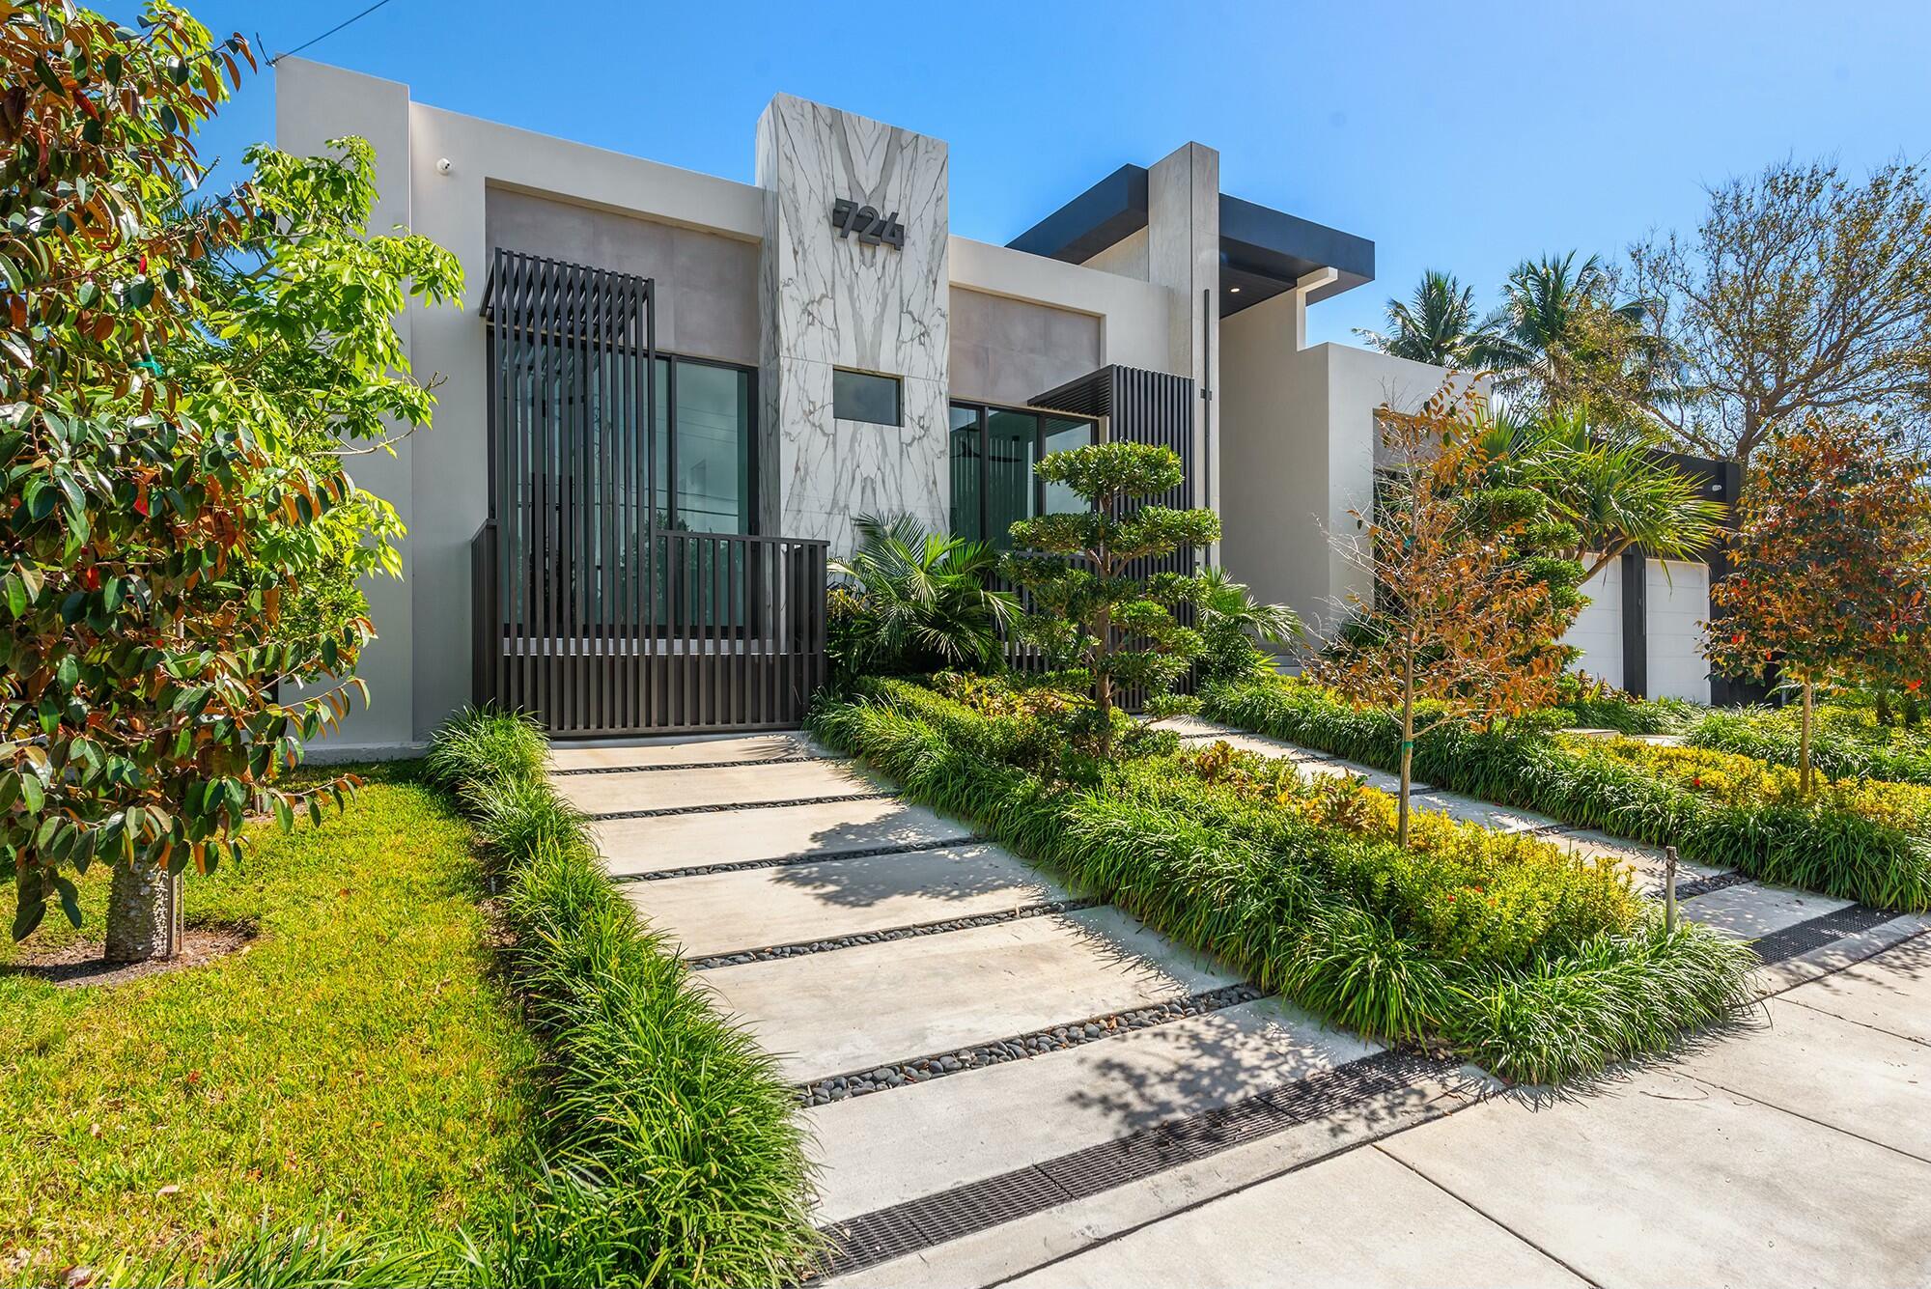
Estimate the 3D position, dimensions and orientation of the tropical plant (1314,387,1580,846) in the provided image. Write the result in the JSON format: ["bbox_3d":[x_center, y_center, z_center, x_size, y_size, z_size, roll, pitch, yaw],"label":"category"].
[{"bbox_3d":[2.740,0.007,5.836,1.500,2.950,1.450,0,-1,0],"label":"tropical plant"}]

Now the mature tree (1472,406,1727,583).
[{"bbox_3d":[8.291,-1.141,13.580,3.700,4.100,3.500,0,-1,0],"label":"mature tree"}]

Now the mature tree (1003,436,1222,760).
[{"bbox_3d":[1.133,-0.208,7.937,1.670,2.750,1.620,0,-1,0],"label":"mature tree"}]

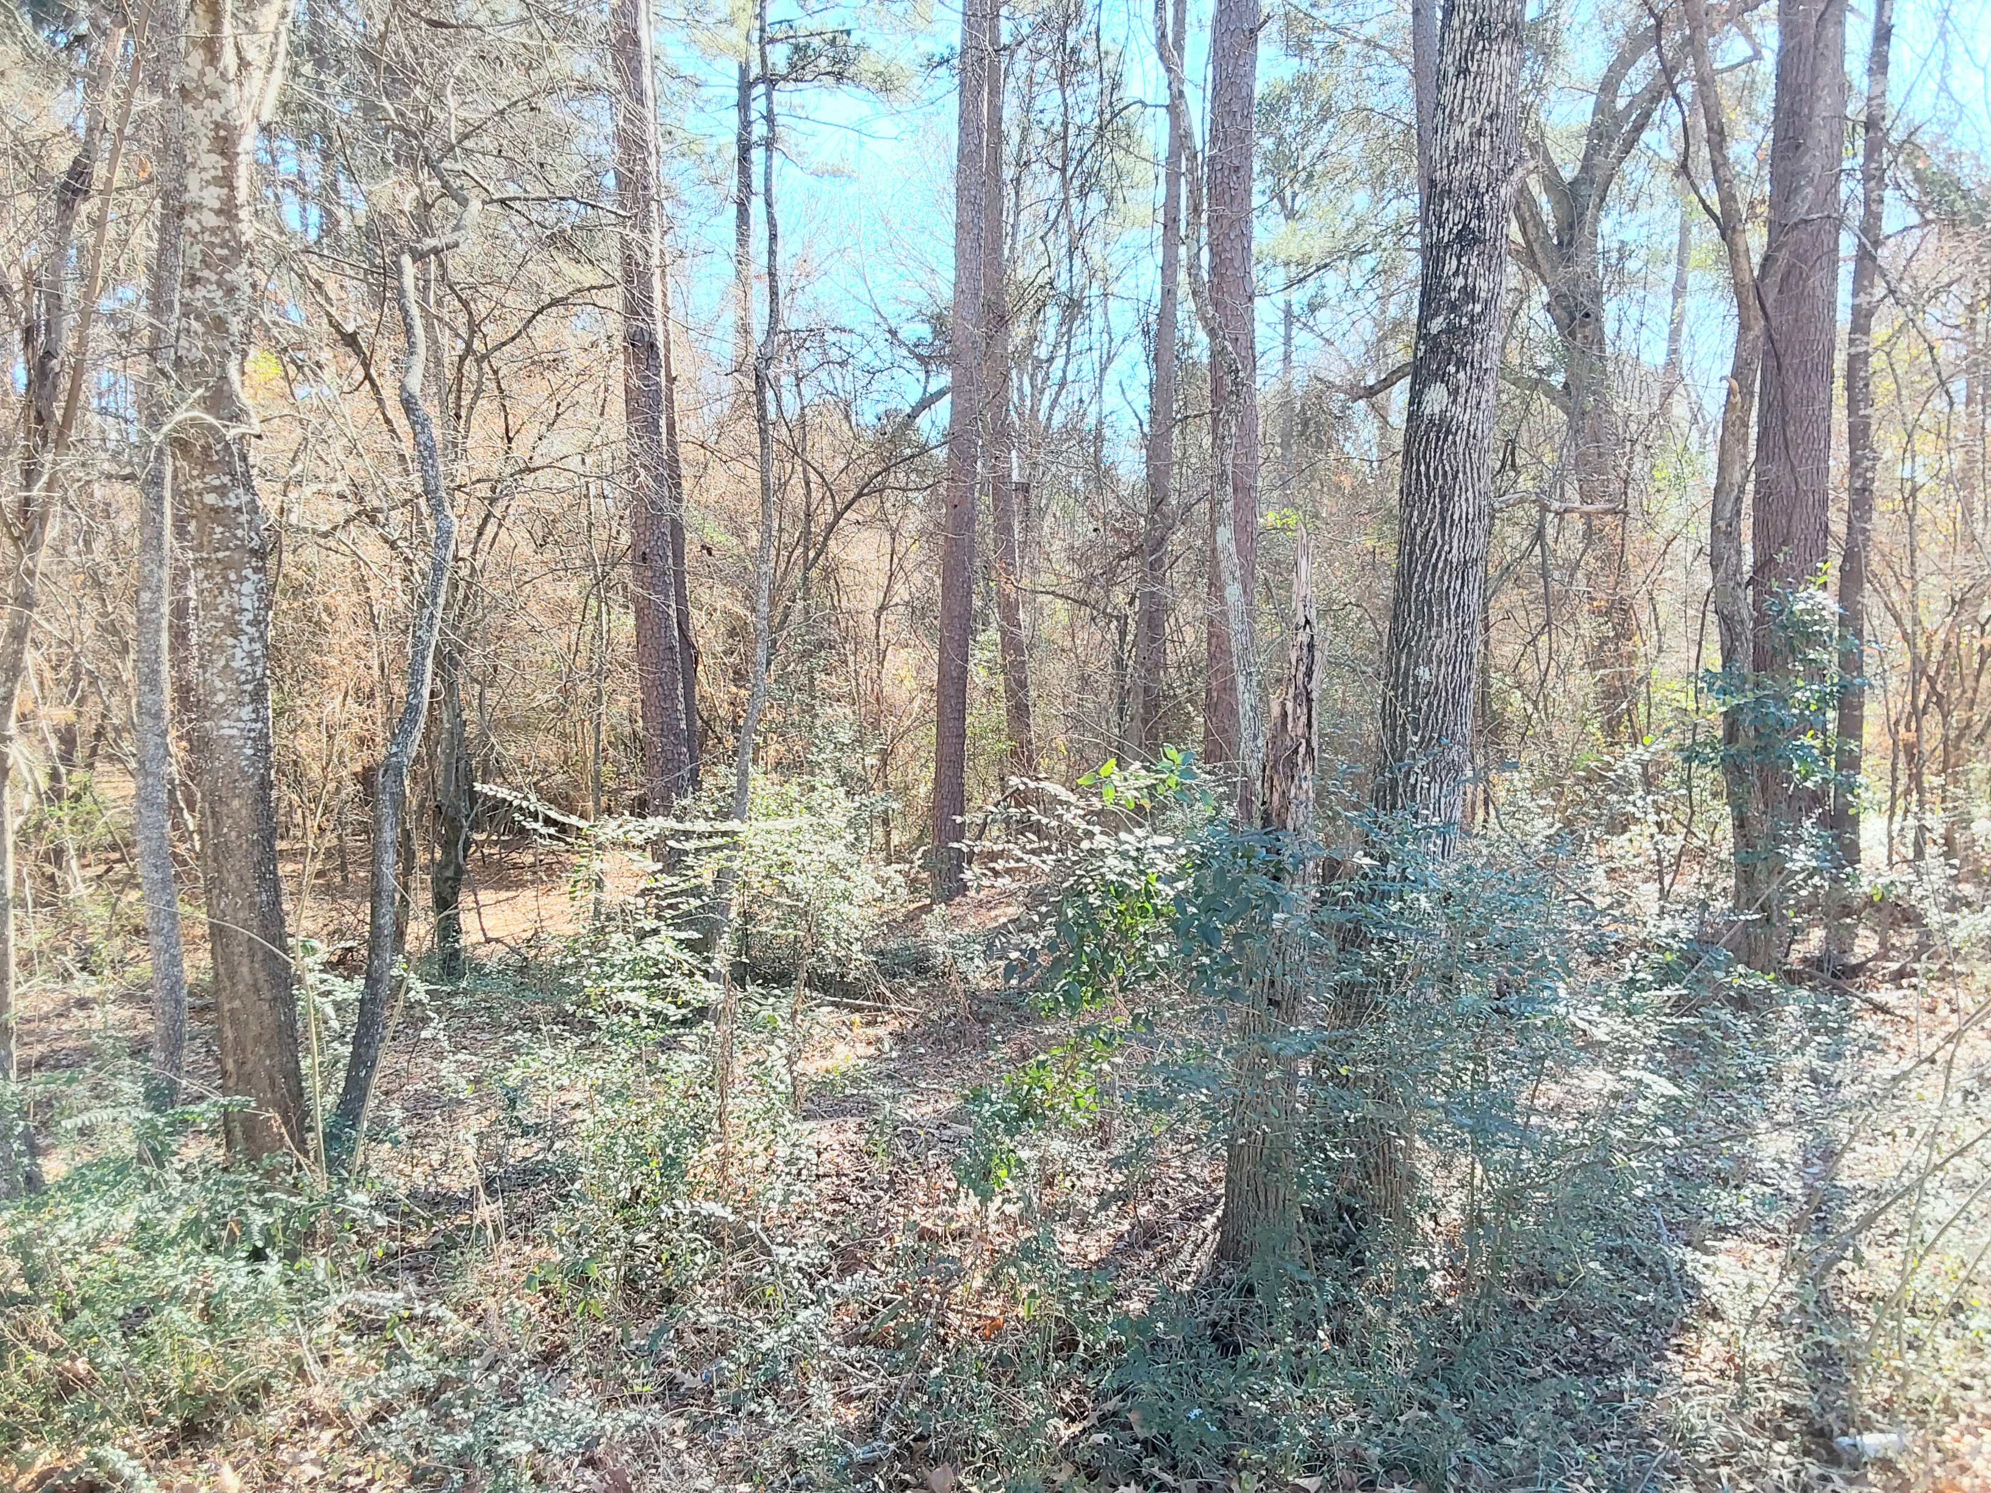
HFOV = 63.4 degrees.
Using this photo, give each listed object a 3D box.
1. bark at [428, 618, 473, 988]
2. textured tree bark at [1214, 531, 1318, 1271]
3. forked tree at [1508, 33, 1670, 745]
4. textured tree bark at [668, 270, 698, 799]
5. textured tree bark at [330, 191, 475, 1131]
[{"bbox_3d":[-2.534,0.270,7.500,0.173,1.637,0.170,-1,6,-19],"label":"bark"},{"bbox_3d":[0.686,0.389,4.100,0.186,1.850,0.240,2,6,10],"label":"textured tree bark"},{"bbox_3d":[5.131,-2.981,14.000,0.961,5.820,0.900,3,6,19],"label":"forked tree"},{"bbox_3d":[-2.329,-1.528,12.000,0.240,3.762,0.240,0,6,-11],"label":"textured tree bark"},{"bbox_3d":[-1.789,-0.185,4.900,0.352,2.798,0.320,-1,6,-20],"label":"textured tree bark"}]

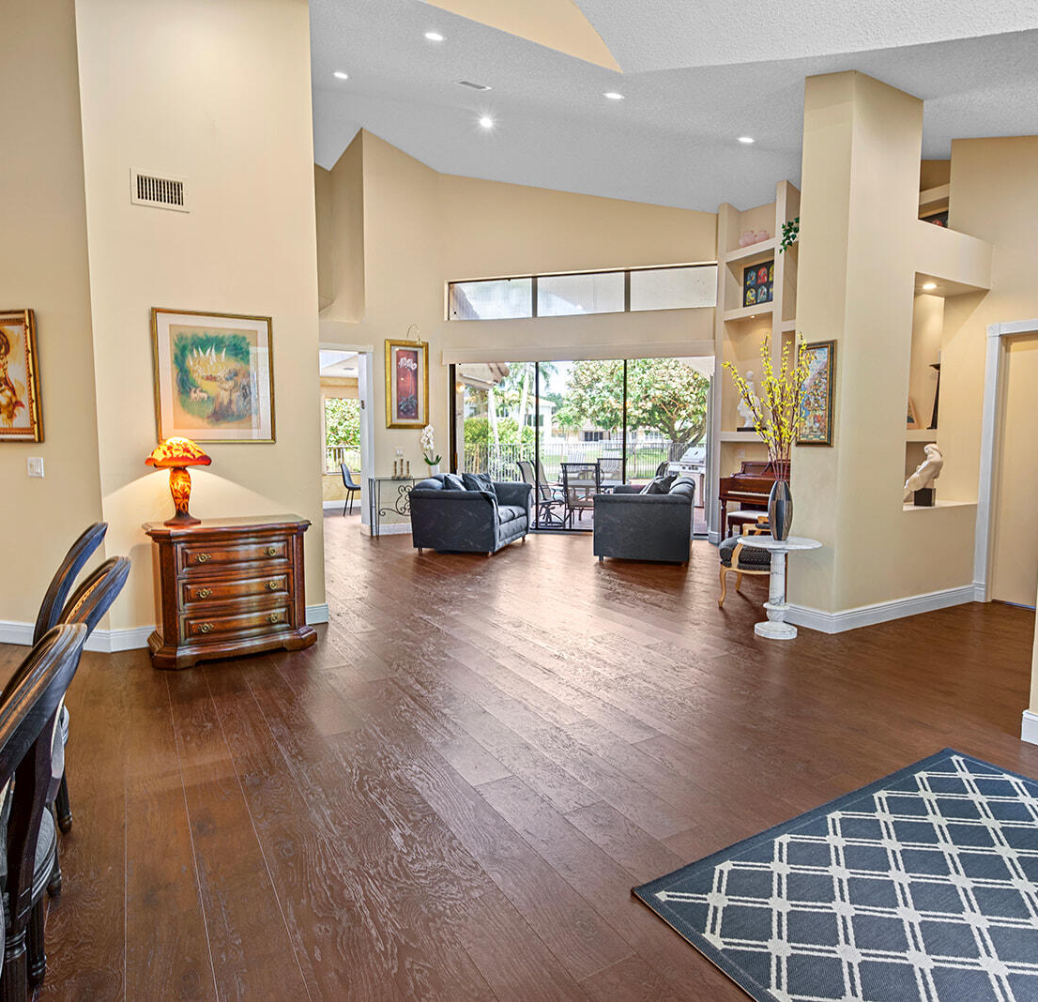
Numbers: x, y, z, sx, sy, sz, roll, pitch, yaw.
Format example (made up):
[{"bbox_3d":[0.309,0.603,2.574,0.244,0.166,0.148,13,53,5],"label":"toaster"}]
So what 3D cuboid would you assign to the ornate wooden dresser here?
[{"bbox_3d":[-1.706,0.512,3.978,0.886,0.750,0.500,-3,6,-32],"label":"ornate wooden dresser"}]

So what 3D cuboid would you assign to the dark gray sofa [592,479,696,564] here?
[{"bbox_3d":[1.431,0.162,7.445,0.983,0.850,1.550,1,5,15],"label":"dark gray sofa"}]

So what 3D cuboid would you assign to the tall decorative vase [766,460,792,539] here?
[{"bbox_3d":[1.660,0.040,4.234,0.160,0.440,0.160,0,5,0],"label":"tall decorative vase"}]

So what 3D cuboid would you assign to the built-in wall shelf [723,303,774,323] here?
[{"bbox_3d":[2.706,-2.145,7.589,0.310,0.125,0.677,-3,6,-30],"label":"built-in wall shelf"}]

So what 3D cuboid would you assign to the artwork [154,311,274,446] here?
[{"bbox_3d":[-1.874,-0.756,4.144,0.672,0.798,0.030,-3,6,-30],"label":"artwork"}]

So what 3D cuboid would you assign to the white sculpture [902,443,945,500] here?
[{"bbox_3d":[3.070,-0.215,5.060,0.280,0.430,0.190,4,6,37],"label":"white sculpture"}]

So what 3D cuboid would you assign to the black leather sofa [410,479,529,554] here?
[{"bbox_3d":[-0.490,0.114,7.919,0.940,0.860,1.470,1,5,17],"label":"black leather sofa"}]

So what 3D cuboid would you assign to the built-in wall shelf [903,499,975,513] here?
[{"bbox_3d":[2.986,0.050,4.984,1.000,0.035,0.340,-3,6,-30],"label":"built-in wall shelf"}]

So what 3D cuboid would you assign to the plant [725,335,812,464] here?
[{"bbox_3d":[1.636,-0.647,4.381,0.560,0.870,0.480,2,5,20],"label":"plant"}]

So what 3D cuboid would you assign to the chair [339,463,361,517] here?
[{"bbox_3d":[-2.770,-0.185,11.296,0.530,0.880,0.460,0,5,5],"label":"chair"}]

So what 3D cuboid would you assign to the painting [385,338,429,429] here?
[{"bbox_3d":[-1.498,-1.566,9.040,0.610,1.165,0.045,-3,6,-30],"label":"painting"}]

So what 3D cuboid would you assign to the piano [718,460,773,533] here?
[{"bbox_3d":[2.850,0.113,6.946,0.600,1.030,1.470,-3,6,-30],"label":"piano"}]

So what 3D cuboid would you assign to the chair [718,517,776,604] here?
[{"bbox_3d":[1.930,0.308,5.116,0.640,0.950,0.660,3,6,30],"label":"chair"}]

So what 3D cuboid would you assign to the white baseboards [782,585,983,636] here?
[{"bbox_3d":[2.675,0.735,4.872,1.790,0.140,0.360,-3,6,-30],"label":"white baseboards"}]

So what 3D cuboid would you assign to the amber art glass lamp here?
[{"bbox_3d":[-1.978,-0.116,3.895,0.385,0.511,0.385,-3,6,-30],"label":"amber art glass lamp"}]

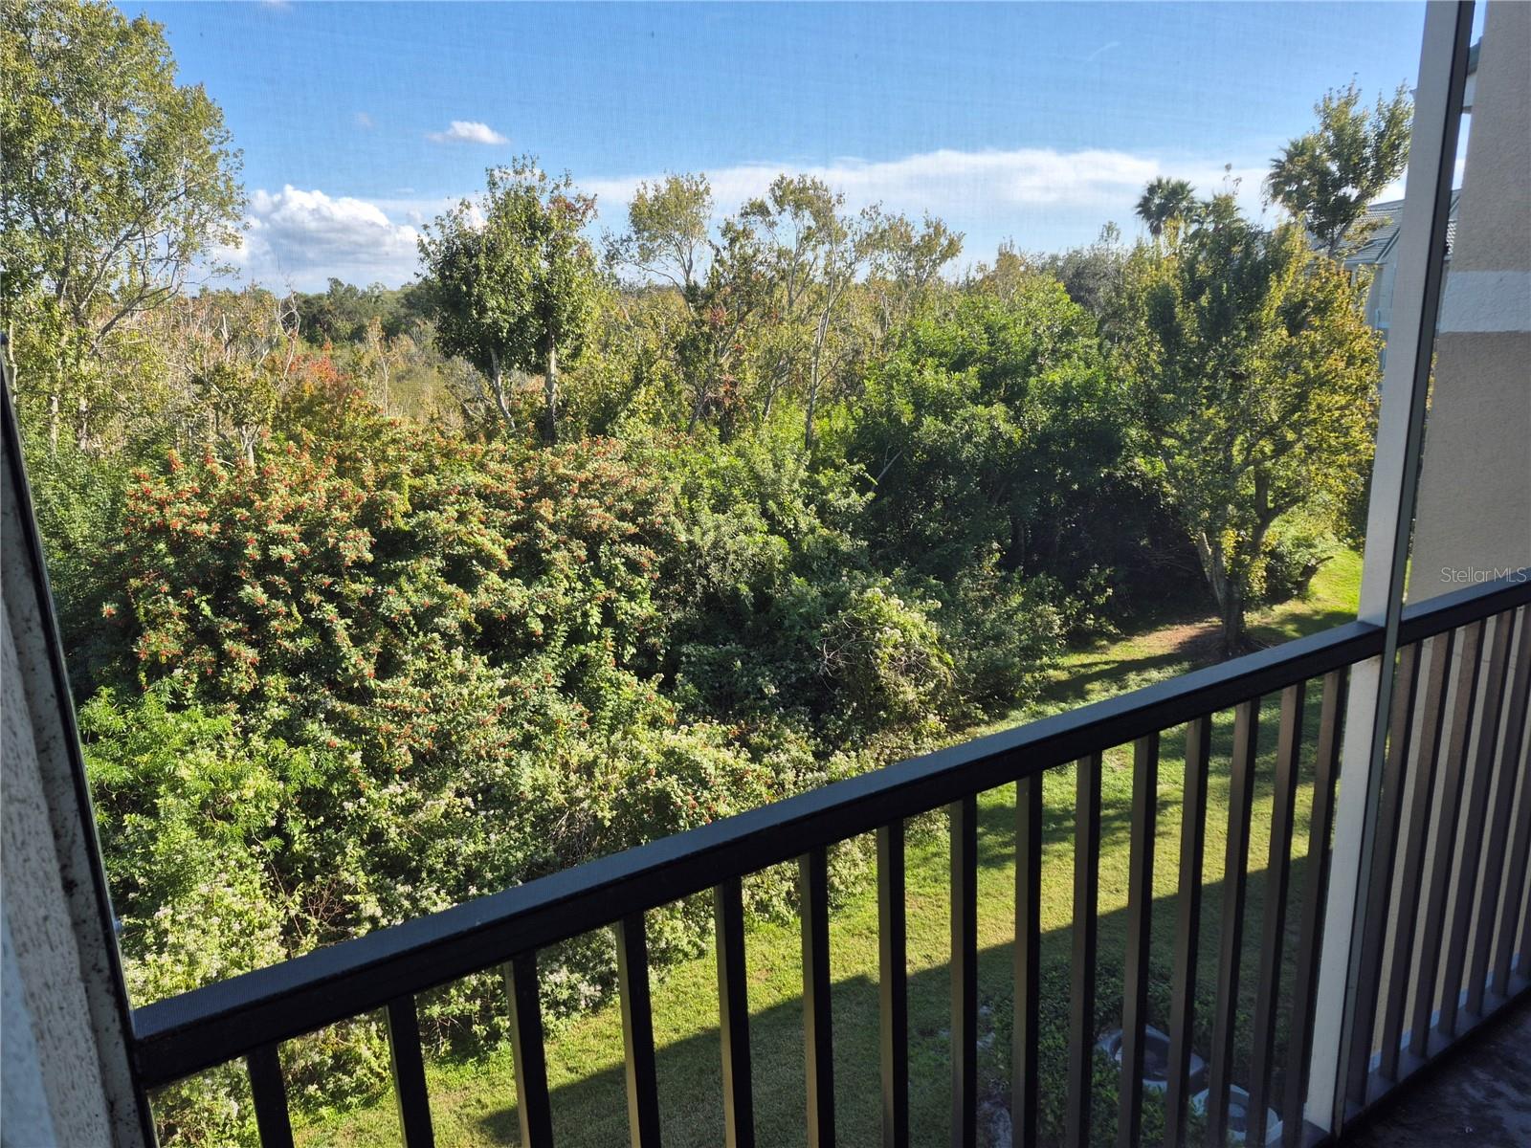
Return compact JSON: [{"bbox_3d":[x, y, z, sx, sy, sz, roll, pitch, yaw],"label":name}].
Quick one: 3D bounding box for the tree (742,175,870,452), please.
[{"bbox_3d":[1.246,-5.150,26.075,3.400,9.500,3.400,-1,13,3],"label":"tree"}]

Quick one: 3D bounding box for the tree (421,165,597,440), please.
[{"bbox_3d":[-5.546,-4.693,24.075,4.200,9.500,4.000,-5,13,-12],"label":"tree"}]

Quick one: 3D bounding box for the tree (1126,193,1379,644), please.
[{"bbox_3d":[10.383,-3.103,22.519,5.600,9.880,5.400,4,14,24],"label":"tree"}]

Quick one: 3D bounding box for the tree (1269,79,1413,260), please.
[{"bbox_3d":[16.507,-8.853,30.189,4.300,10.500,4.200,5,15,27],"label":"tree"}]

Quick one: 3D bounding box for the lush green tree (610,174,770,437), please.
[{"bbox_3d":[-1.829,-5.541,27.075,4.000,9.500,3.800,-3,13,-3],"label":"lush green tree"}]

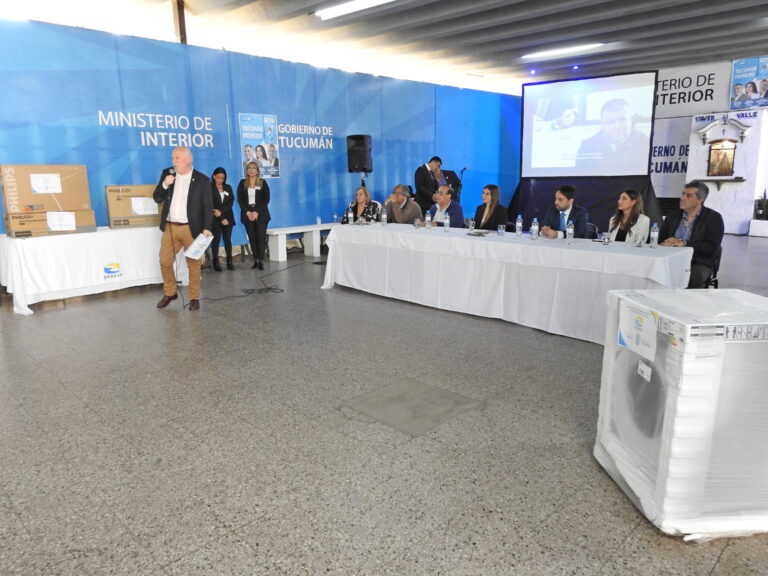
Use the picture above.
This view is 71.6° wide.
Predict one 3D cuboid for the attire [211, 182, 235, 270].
[{"bbox_3d":[-2.495,-0.967,8.260,0.440,1.300,0.300,-3,13,-10],"label":"attire"}]

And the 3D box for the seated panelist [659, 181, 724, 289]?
[{"bbox_3d":[2.803,-0.328,5.056,0.740,1.350,0.580,-9,15,-31],"label":"seated panelist"}]

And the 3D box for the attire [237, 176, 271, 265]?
[{"bbox_3d":[-2.016,-1.019,8.301,0.520,1.330,0.320,-3,13,-8],"label":"attire"}]

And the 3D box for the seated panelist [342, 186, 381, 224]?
[{"bbox_3d":[-0.359,-0.828,7.718,0.540,1.260,0.700,6,14,27],"label":"seated panelist"}]

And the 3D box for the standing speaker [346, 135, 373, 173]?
[{"bbox_3d":[-0.394,-2.207,8.779,0.380,0.610,0.350,4,13,19],"label":"standing speaker"}]

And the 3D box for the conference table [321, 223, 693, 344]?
[{"bbox_3d":[0.970,-0.208,5.952,4.150,0.780,0.950,10,17,40],"label":"conference table"}]

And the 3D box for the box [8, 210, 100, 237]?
[{"bbox_3d":[-4.103,-0.815,6.628,0.860,0.275,0.360,-11,16,-37],"label":"box"}]

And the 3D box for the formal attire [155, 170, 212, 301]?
[{"bbox_3d":[-2.259,-0.580,6.031,0.610,1.490,0.420,0,13,5],"label":"formal attire"}]

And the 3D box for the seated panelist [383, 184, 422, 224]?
[{"bbox_3d":[0.177,-0.819,7.596,0.560,1.280,0.720,10,17,41],"label":"seated panelist"}]

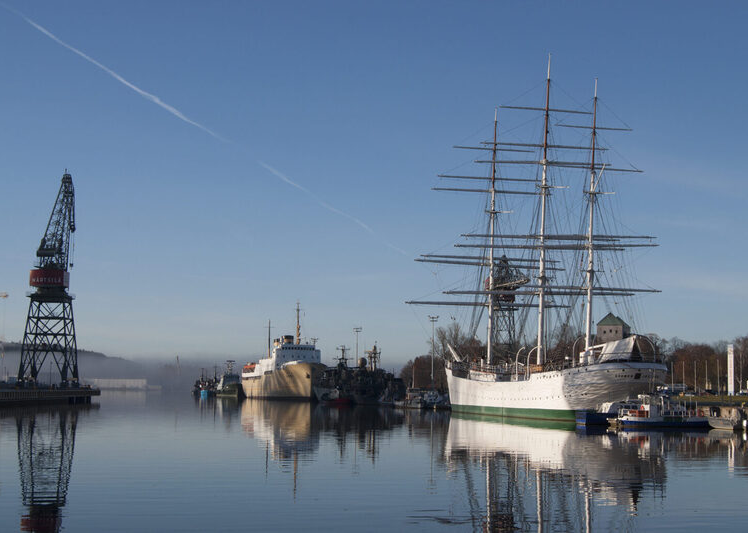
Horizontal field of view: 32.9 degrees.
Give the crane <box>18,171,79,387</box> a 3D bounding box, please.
[{"bbox_3d":[-76.523,3.151,302.428,11.500,51.500,13.500,0,-5,6],"label":"crane"}]

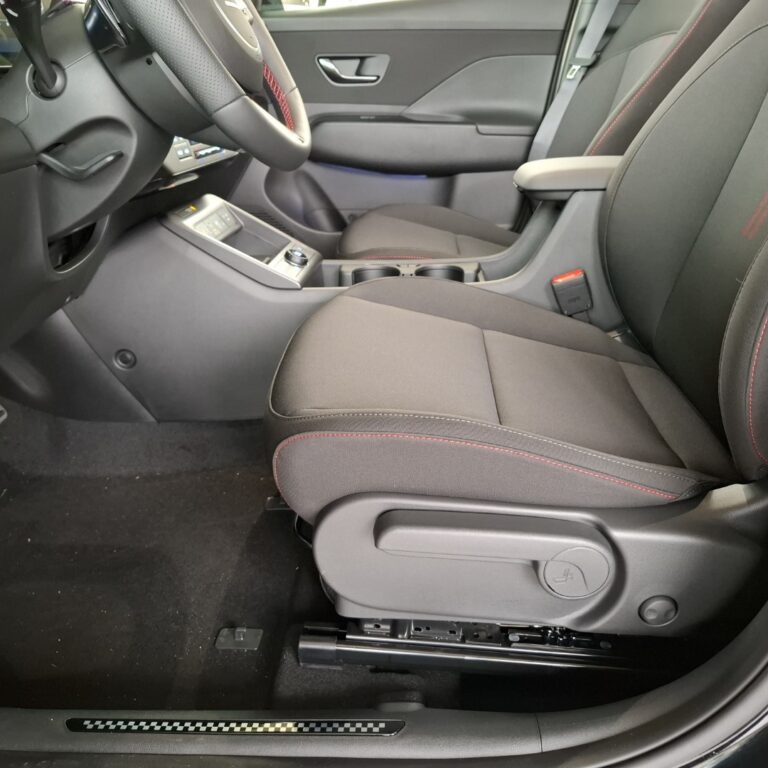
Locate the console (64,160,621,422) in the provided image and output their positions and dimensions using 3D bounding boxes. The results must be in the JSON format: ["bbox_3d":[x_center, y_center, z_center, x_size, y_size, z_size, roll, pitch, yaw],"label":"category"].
[{"bbox_3d":[-0.001,-0.173,1.226,1.000,0.415,0.260,-1,24,3],"label":"console"}]

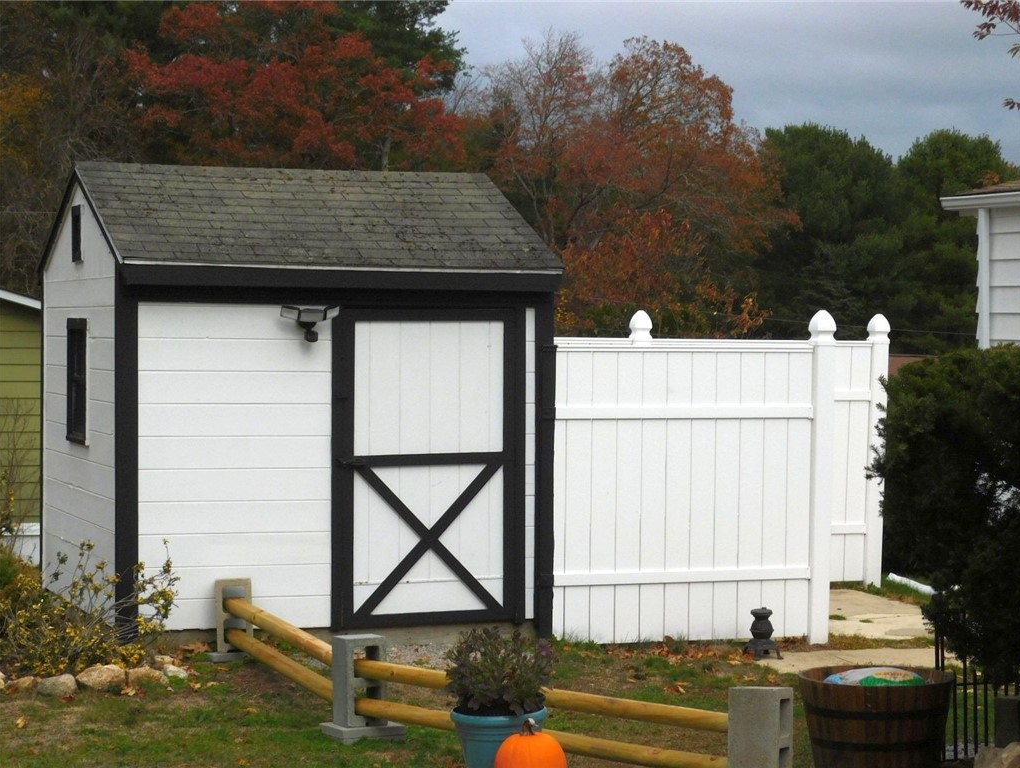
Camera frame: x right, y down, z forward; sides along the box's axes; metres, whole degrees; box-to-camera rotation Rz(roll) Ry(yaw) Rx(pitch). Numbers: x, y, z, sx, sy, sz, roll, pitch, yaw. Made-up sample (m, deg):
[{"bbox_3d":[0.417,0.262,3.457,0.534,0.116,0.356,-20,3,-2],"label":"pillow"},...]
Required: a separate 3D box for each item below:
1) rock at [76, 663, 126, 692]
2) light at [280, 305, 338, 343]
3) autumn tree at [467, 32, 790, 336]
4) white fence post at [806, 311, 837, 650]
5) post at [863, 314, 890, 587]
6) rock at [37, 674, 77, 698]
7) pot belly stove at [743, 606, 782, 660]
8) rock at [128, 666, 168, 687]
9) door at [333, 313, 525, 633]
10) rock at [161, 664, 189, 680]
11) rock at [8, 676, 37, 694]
[{"bbox_3d":[-2.063,1.485,11.950,0.250,0.125,0.200,0,1,-10],"label":"rock"},{"bbox_3d":[-1.135,-0.340,13.398,0.305,0.200,0.160,0,1,-21],"label":"light"},{"bbox_3d":[2.103,-2.650,42.000,5.700,7.200,5.200,1,1,0],"label":"autumn tree"},{"bbox_3d":[1.918,0.580,14.679,0.133,2.075,0.133,0,1,-21],"label":"white fence post"},{"bbox_3d":[2.721,0.503,17.650,0.133,2.044,0.133,0,1,-21],"label":"post"},{"bbox_3d":[-2.242,1.496,11.700,0.190,0.110,0.150,1,1,0],"label":"rock"},{"bbox_3d":[1.487,1.468,13.950,0.175,0.295,0.175,0,2,-30],"label":"pot belly stove"},{"bbox_3d":[-1.830,1.481,11.980,0.195,0.095,0.145,1,1,0],"label":"rock"},{"bbox_3d":[-0.466,0.485,13.751,1.183,1.854,0.070,0,1,-21],"label":"door"},{"bbox_3d":[-1.737,1.493,12.250,0.138,0.078,0.110,1,1,0],"label":"rock"},{"bbox_3d":[-2.421,1.497,11.750,0.135,0.080,0.110,1,1,0],"label":"rock"}]

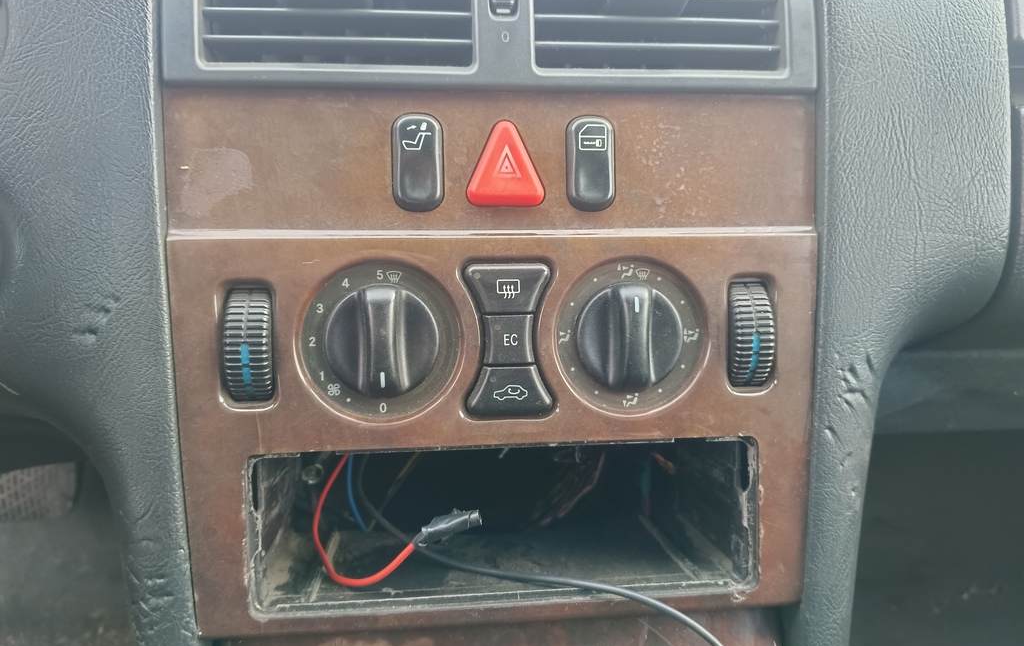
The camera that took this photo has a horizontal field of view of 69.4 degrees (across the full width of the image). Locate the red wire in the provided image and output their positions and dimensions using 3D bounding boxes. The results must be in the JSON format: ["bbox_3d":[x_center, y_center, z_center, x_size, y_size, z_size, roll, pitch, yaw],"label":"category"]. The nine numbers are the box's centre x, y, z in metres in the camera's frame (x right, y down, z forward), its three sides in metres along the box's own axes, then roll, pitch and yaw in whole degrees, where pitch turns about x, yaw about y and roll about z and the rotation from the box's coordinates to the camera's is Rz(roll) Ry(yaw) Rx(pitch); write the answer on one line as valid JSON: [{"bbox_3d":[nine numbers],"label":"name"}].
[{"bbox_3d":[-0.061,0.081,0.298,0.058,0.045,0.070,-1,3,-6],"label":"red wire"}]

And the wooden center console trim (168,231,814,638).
[{"bbox_3d":[-0.002,0.038,0.277,0.235,0.143,0.025,-1,3,-6],"label":"wooden center console trim"}]

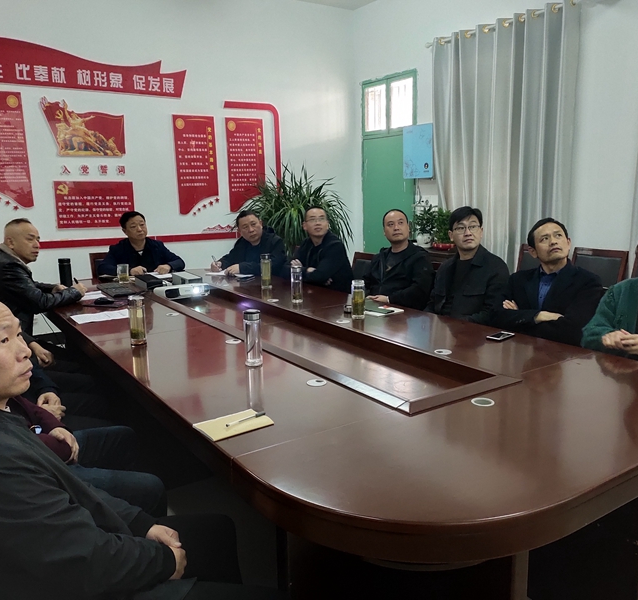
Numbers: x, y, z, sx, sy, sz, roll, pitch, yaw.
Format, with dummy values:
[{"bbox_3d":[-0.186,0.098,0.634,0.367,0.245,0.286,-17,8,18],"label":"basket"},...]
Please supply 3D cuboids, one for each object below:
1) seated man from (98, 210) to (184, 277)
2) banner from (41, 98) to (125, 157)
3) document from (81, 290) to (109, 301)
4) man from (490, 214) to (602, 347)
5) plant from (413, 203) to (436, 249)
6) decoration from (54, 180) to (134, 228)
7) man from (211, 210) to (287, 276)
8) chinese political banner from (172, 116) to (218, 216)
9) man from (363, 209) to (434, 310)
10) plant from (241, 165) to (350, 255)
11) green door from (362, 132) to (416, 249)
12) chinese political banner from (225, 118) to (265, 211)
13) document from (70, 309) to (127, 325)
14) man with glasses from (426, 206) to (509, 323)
[{"bbox_3d":[-1.507,-0.103,4.589,0.640,1.301,0.740,-7,13,-28],"label":"seated man"},{"bbox_3d":[-2.087,-1.530,4.768,0.690,0.480,0.030,-7,12,-31],"label":"banner"},{"bbox_3d":[-1.500,-0.031,3.481,0.220,0.010,0.280,-7,12,-31],"label":"document"},{"bbox_3d":[1.043,0.261,2.576,0.720,1.299,0.540,-11,15,-42],"label":"man"},{"bbox_3d":[1.051,-0.749,5.346,0.230,0.460,0.230,-1,10,0],"label":"plant"},{"bbox_3d":[-2.134,-0.909,5.093,0.710,0.438,0.020,-9,14,-35],"label":"decoration"},{"bbox_3d":[-0.579,-0.118,4.636,0.600,1.285,0.740,6,13,30],"label":"man"},{"bbox_3d":[-1.224,-1.353,5.345,0.455,0.951,0.030,-7,12,-31],"label":"chinese political banner"},{"bbox_3d":[0.488,0.073,3.358,0.700,1.290,0.530,-11,14,-42],"label":"man"},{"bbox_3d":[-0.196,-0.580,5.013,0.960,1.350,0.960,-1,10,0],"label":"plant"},{"bbox_3d":[0.808,-0.885,6.334,0.060,2.084,0.891,-9,14,-35],"label":"green door"},{"bbox_3d":[-0.764,-1.422,5.627,0.454,0.966,0.030,-7,12,-31],"label":"chinese political banner"},{"bbox_3d":[-1.241,0.091,3.072,0.315,0.006,0.247,-9,14,-35],"label":"document"},{"bbox_3d":[0.742,0.163,2.979,0.720,1.343,0.530,-11,15,-42],"label":"man with glasses"}]

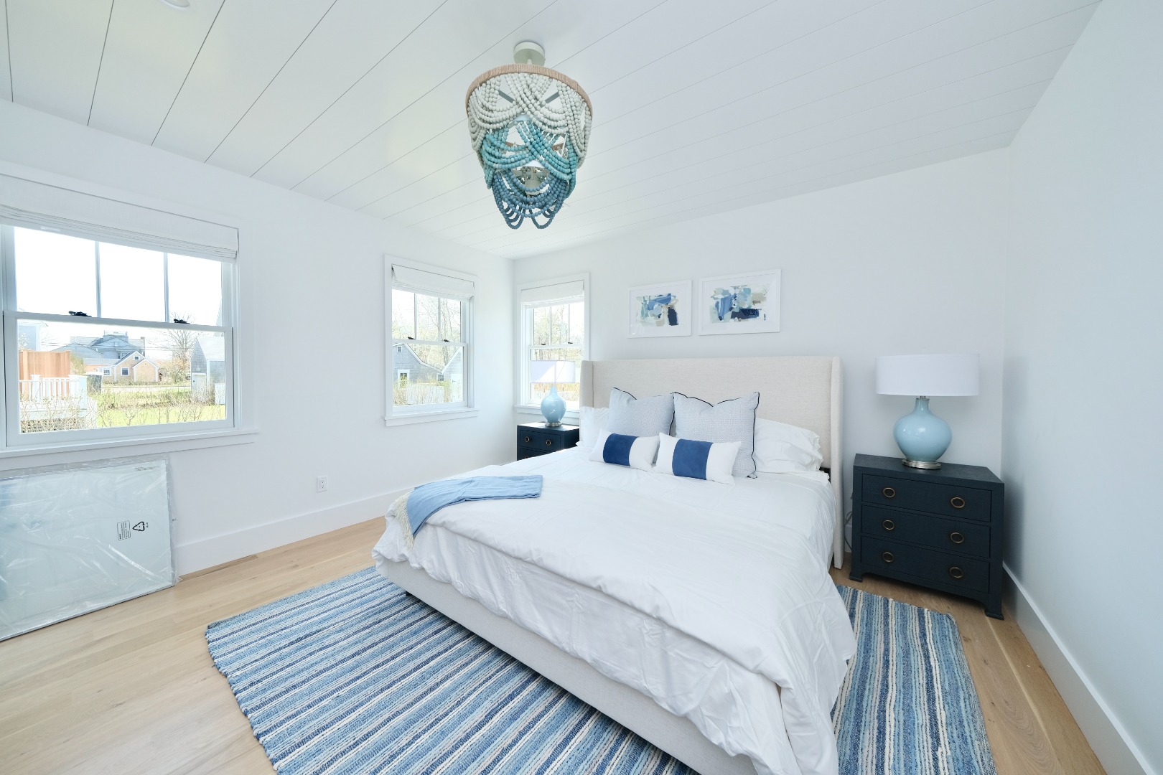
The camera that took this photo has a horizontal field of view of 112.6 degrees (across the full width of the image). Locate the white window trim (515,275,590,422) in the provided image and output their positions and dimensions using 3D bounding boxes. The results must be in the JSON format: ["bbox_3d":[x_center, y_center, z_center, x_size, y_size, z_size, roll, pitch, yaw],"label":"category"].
[{"bbox_3d":[-0.335,-0.457,4.391,1.054,1.529,0.120,2,3,36],"label":"white window trim"}]

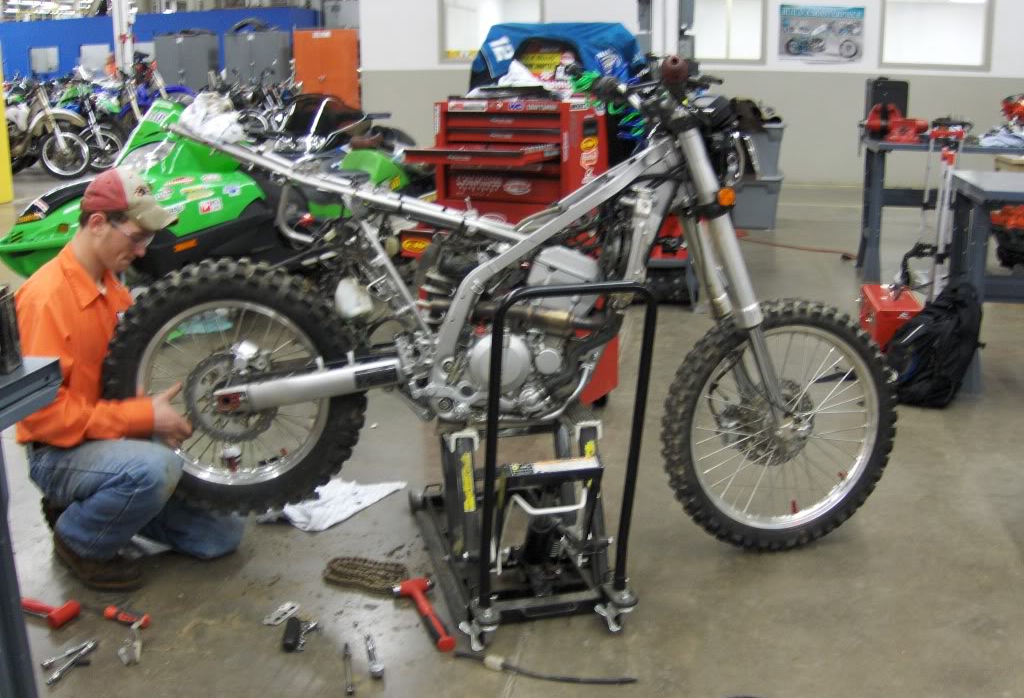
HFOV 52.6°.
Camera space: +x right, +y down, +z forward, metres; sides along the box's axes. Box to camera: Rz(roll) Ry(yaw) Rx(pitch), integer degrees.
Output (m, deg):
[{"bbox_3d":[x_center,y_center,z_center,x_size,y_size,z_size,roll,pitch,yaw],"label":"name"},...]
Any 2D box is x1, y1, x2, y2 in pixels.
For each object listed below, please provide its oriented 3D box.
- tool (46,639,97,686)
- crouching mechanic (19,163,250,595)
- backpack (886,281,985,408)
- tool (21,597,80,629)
[{"bbox_3d":[-0.985,0.690,2.298,0.074,0.018,0.166,5,16,19],"label":"tool"},{"bbox_3d":[-0.960,0.069,2.659,0.600,1.070,0.500,3,15,12],"label":"crouching mechanic"},{"bbox_3d":[1.710,-0.042,4.213,0.260,0.470,0.310,9,15,-19],"label":"backpack"},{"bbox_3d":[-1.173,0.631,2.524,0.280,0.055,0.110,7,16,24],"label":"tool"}]

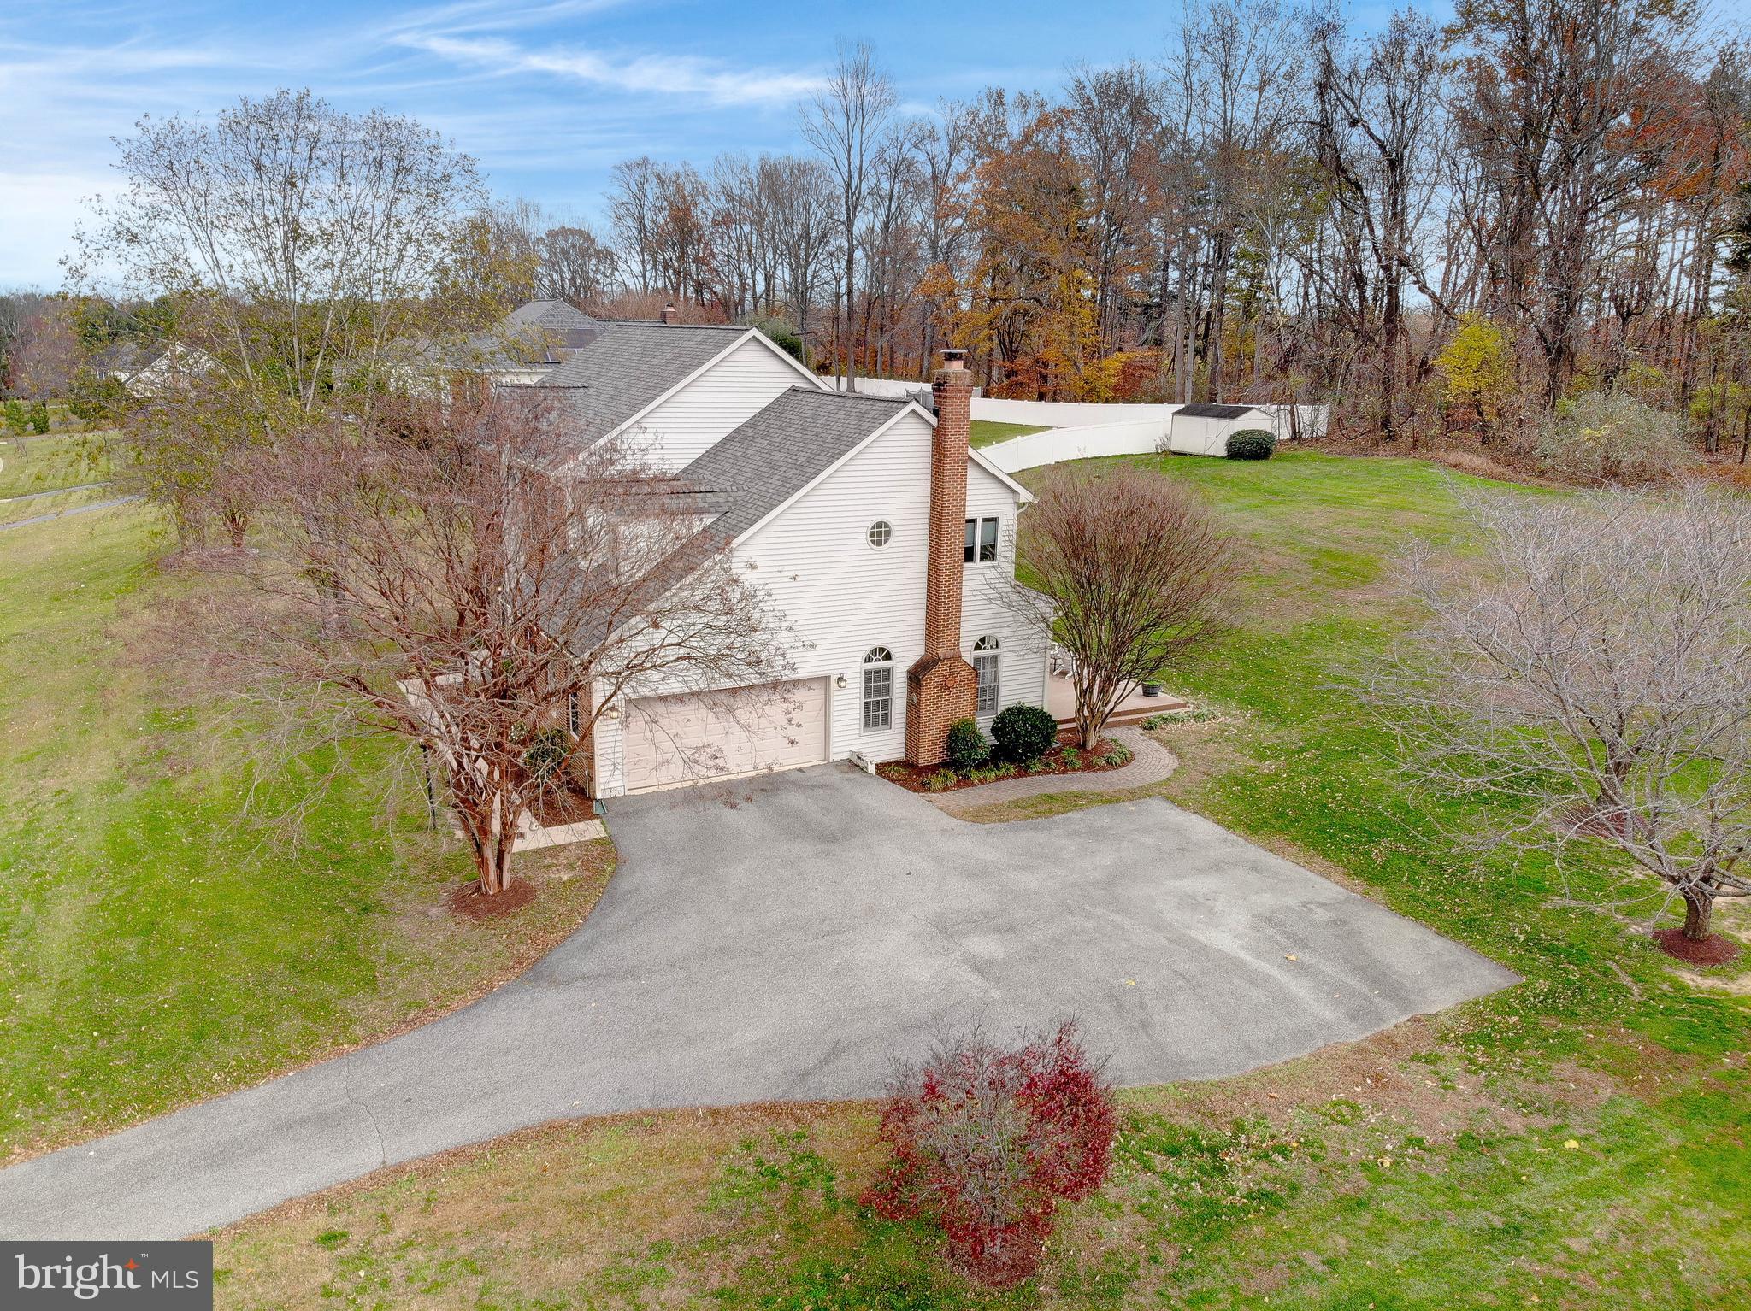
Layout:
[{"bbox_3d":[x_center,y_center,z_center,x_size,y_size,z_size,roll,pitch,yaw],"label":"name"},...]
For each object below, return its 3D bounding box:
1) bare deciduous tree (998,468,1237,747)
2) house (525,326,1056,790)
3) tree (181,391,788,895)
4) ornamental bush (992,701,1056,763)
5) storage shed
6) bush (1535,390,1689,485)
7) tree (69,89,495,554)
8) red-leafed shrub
[{"bbox_3d":[5.955,-1.085,29.967,5.700,7.000,5.500,1,15,0],"label":"bare deciduous tree"},{"bbox_3d":[-4.950,-4.325,35.145,12.400,10.150,19.700,-6,17,-27],"label":"house"},{"bbox_3d":[-6.297,-0.019,20.552,9.800,8.700,8.900,1,15,0],"label":"tree"},{"bbox_3d":[3.622,1.858,29.489,1.620,1.440,1.580,1,15,0],"label":"ornamental bush"},{"bbox_3d":[20.085,-13.106,70.581,3.200,2.700,4.650,-7,17,-30],"label":"storage shed"},{"bbox_3d":[33.900,-10.100,56.000,6.500,4.200,5.800,1,15,0],"label":"bush"},{"bbox_3d":[-17.899,-8.571,37.319,12.000,16.000,11.200,1,15,0],"label":"tree"},{"bbox_3d":[1.205,5.300,13.000,2.690,2.600,2.600,1,15,0],"label":"red-leafed shrub"}]

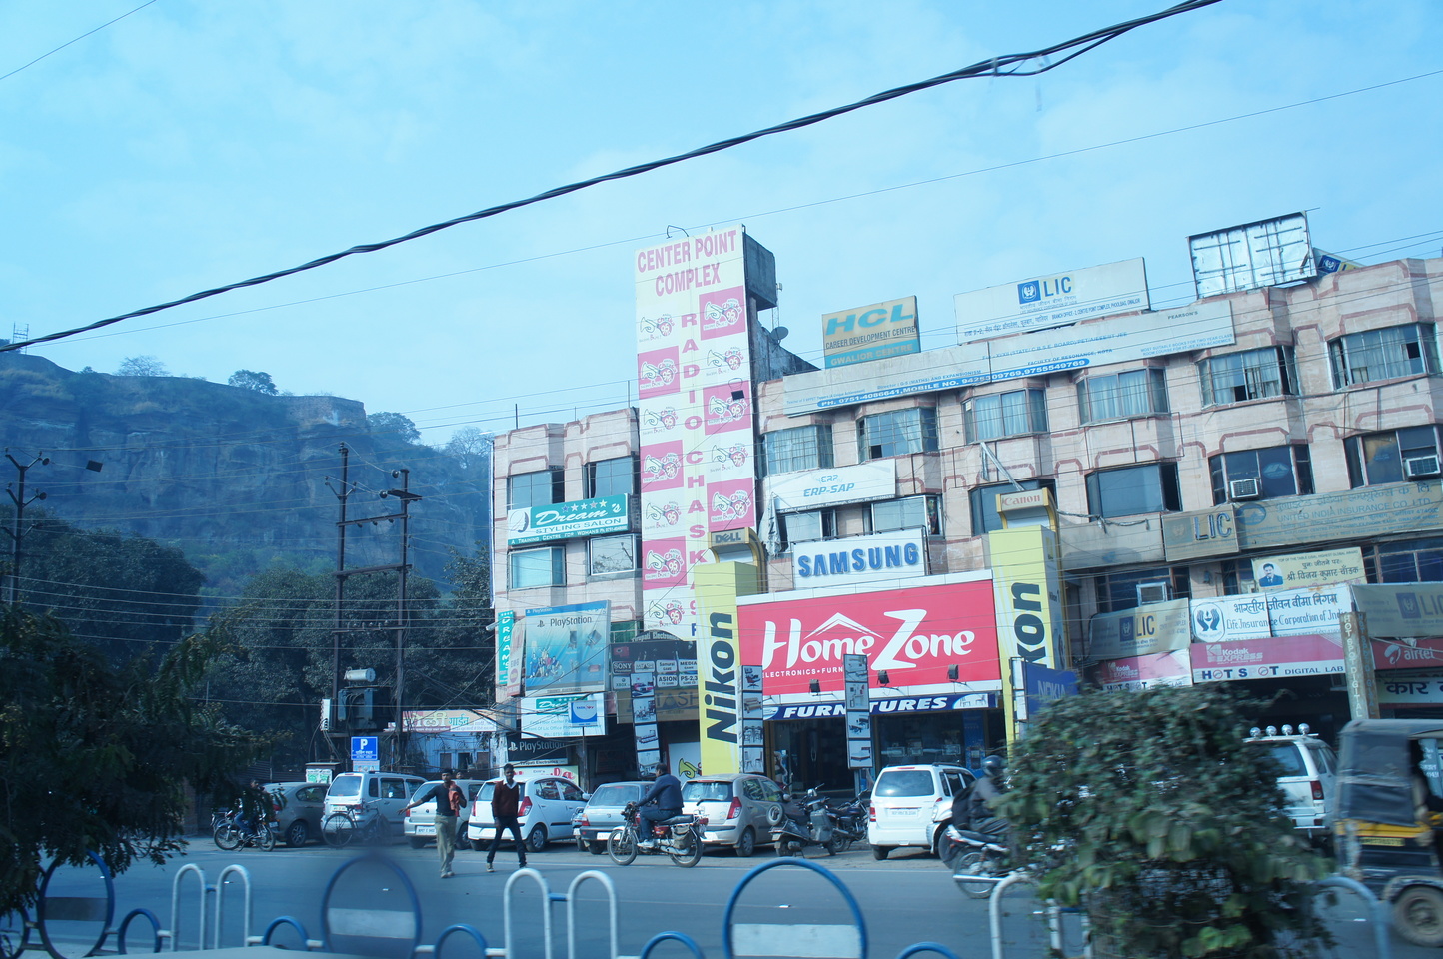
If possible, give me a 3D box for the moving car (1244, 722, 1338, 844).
[{"bbox_3d":[10.514,5.614,22.436,1.740,2.080,4.500,-11,-16,32],"label":"moving car"}]

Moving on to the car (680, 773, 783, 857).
[{"bbox_3d":[0.353,6.810,24.646,1.610,1.540,3.560,-7,-14,24],"label":"car"}]

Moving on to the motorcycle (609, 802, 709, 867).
[{"bbox_3d":[-1.165,6.317,21.320,1.950,1.080,0.720,-7,-14,23],"label":"motorcycle"}]

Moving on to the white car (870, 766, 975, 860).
[{"bbox_3d":[3.946,6.252,22.858,1.490,1.680,3.500,-7,-14,23],"label":"white car"}]

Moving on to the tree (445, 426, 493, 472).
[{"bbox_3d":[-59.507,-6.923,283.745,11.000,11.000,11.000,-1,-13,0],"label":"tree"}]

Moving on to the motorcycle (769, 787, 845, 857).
[{"bbox_3d":[1.630,6.730,23.650,1.800,1.250,0.680,10,-18,-42],"label":"motorcycle"}]

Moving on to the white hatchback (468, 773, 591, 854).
[{"bbox_3d":[-4.027,7.366,26.663,1.610,1.540,3.560,-7,-14,22],"label":"white hatchback"}]

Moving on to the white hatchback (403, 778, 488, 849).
[{"bbox_3d":[-5.673,7.828,28.317,1.660,1.500,3.670,-10,-15,29],"label":"white hatchback"}]

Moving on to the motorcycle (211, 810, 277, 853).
[{"bbox_3d":[-10.890,7.989,27.623,1.970,1.080,0.720,-7,-14,20],"label":"motorcycle"}]

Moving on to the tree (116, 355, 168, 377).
[{"bbox_3d":[-135.179,-26.274,280.000,12.000,6.000,11.000,-2,-13,0],"label":"tree"}]

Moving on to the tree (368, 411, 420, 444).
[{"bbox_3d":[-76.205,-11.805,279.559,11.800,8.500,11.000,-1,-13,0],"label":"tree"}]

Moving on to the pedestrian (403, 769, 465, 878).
[{"bbox_3d":[-4.720,5.651,19.793,1.020,1.690,0.450,-1,-13,-7],"label":"pedestrian"}]

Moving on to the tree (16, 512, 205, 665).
[{"bbox_3d":[-26.179,7.308,51.237,9.500,13.000,9.500,-1,-13,0],"label":"tree"}]

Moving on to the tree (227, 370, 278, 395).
[{"bbox_3d":[-109.299,-22.464,280.000,12.000,6.600,11.000,-2,-13,0],"label":"tree"}]

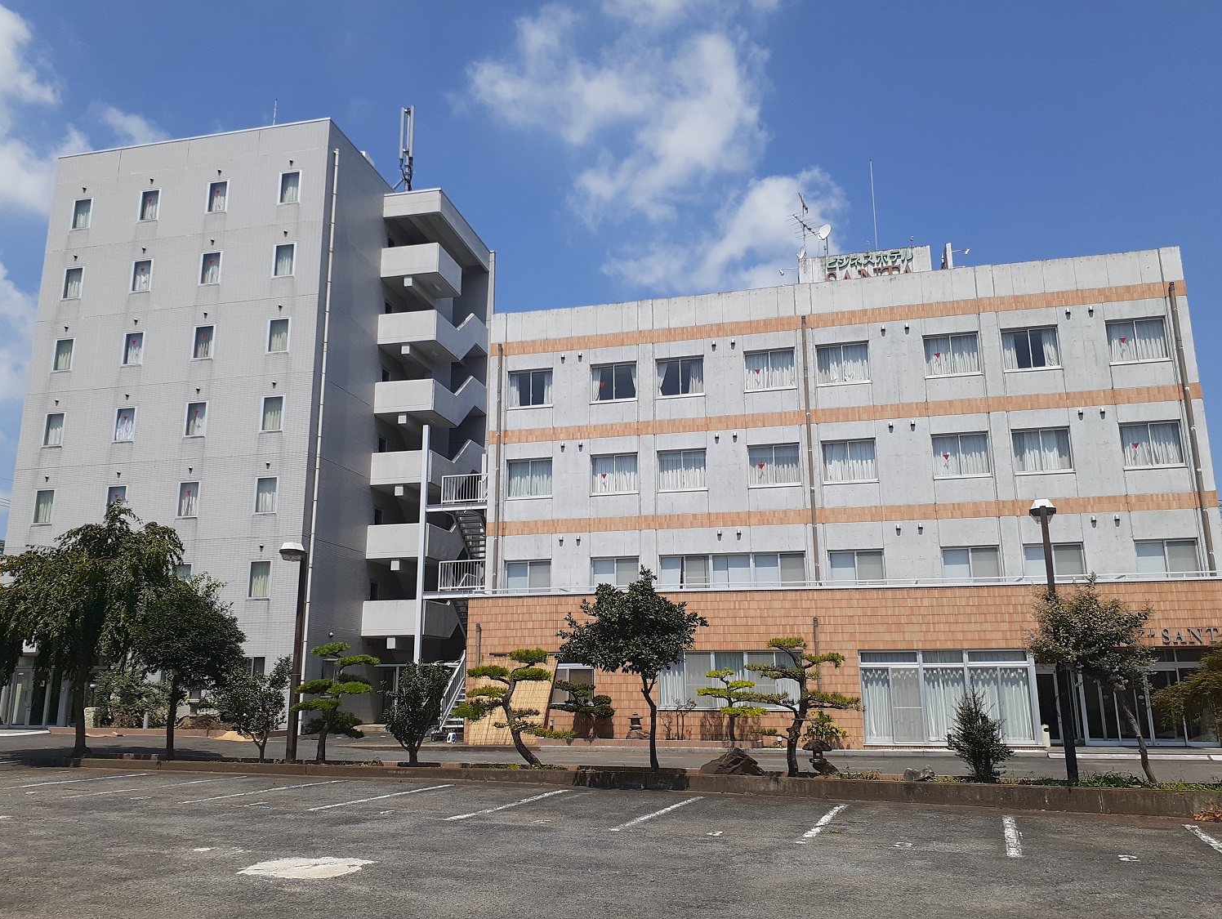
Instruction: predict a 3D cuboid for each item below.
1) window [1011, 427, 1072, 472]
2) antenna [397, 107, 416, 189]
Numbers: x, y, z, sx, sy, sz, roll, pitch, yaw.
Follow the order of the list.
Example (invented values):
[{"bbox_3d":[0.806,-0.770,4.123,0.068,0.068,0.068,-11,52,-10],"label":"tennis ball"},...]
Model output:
[{"bbox_3d":[12.454,-0.249,27.558,1.562,1.345,0.150,-3,-13,13],"label":"window"},{"bbox_3d":[-9.754,-14.712,45.888,0.750,5.007,0.650,-3,-13,12],"label":"antenna"}]

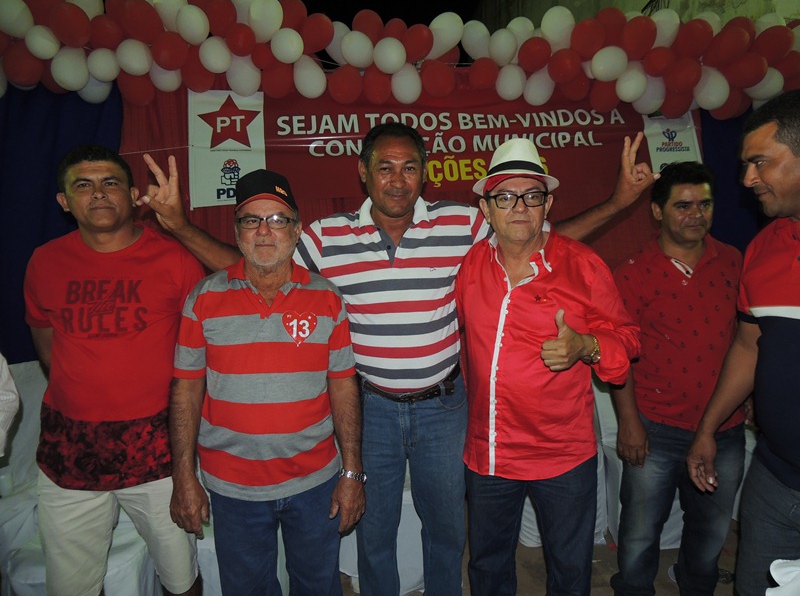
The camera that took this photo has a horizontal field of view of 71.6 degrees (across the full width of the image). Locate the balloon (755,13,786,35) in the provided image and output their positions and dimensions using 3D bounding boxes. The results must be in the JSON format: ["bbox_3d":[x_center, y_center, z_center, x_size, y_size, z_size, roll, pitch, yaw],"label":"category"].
[{"bbox_3d":[1.808,-1.297,2.700,0.145,0.175,0.150,0,6,0],"label":"balloon"}]

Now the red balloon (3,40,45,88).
[{"bbox_3d":[-1.989,-1.233,2.930,0.180,0.195,0.180,-1,5,0],"label":"red balloon"}]

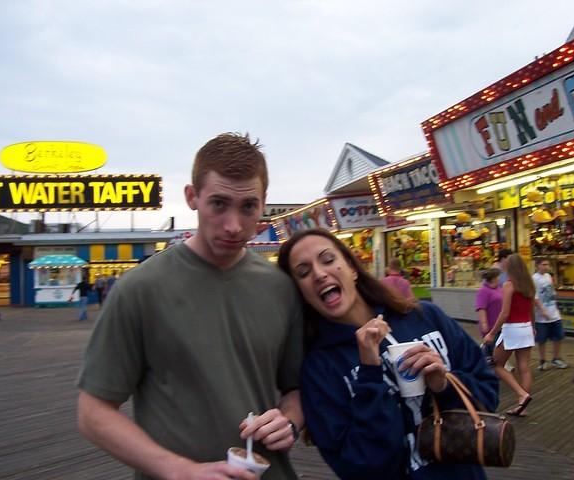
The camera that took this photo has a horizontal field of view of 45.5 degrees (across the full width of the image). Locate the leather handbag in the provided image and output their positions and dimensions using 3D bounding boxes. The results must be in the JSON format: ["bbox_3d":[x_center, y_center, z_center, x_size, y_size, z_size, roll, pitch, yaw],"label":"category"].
[{"bbox_3d":[0.438,0.437,1.680,0.235,0.225,0.130,-3,-4,31],"label":"leather handbag"}]

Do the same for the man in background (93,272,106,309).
[{"bbox_3d":[-9.593,2.735,35.000,0.520,1.740,0.420,-2,-3,6],"label":"man in background"}]

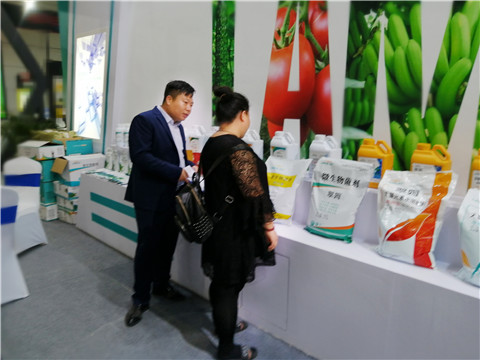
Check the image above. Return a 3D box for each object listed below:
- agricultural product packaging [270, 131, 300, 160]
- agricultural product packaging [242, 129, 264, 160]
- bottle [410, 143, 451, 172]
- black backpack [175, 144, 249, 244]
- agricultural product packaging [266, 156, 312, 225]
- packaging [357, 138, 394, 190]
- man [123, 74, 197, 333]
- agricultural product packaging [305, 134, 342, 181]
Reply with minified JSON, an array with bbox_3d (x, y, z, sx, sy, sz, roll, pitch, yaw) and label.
[{"bbox_3d":[0.358,-0.215,2.853,0.157,0.302,0.200,10,13,41],"label":"agricultural product packaging"},{"bbox_3d":[0.093,-0.264,3.085,0.157,0.302,0.200,10,13,41],"label":"agricultural product packaging"},{"bbox_3d":[1.145,-0.073,2.166,0.157,0.302,0.200,10,13,41],"label":"bottle"},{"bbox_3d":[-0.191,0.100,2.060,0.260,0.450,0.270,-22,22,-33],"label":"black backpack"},{"bbox_3d":[0.333,0.087,2.609,0.345,0.470,0.130,10,13,41],"label":"agricultural product packaging"},{"bbox_3d":[0.899,-0.117,2.381,0.157,0.302,0.200,10,13,41],"label":"packaging"},{"bbox_3d":[-0.567,0.145,2.576,0.450,1.670,0.480,6,11,25],"label":"man"},{"bbox_3d":[0.619,-0.168,2.625,0.157,0.302,0.200,10,13,41],"label":"agricultural product packaging"}]

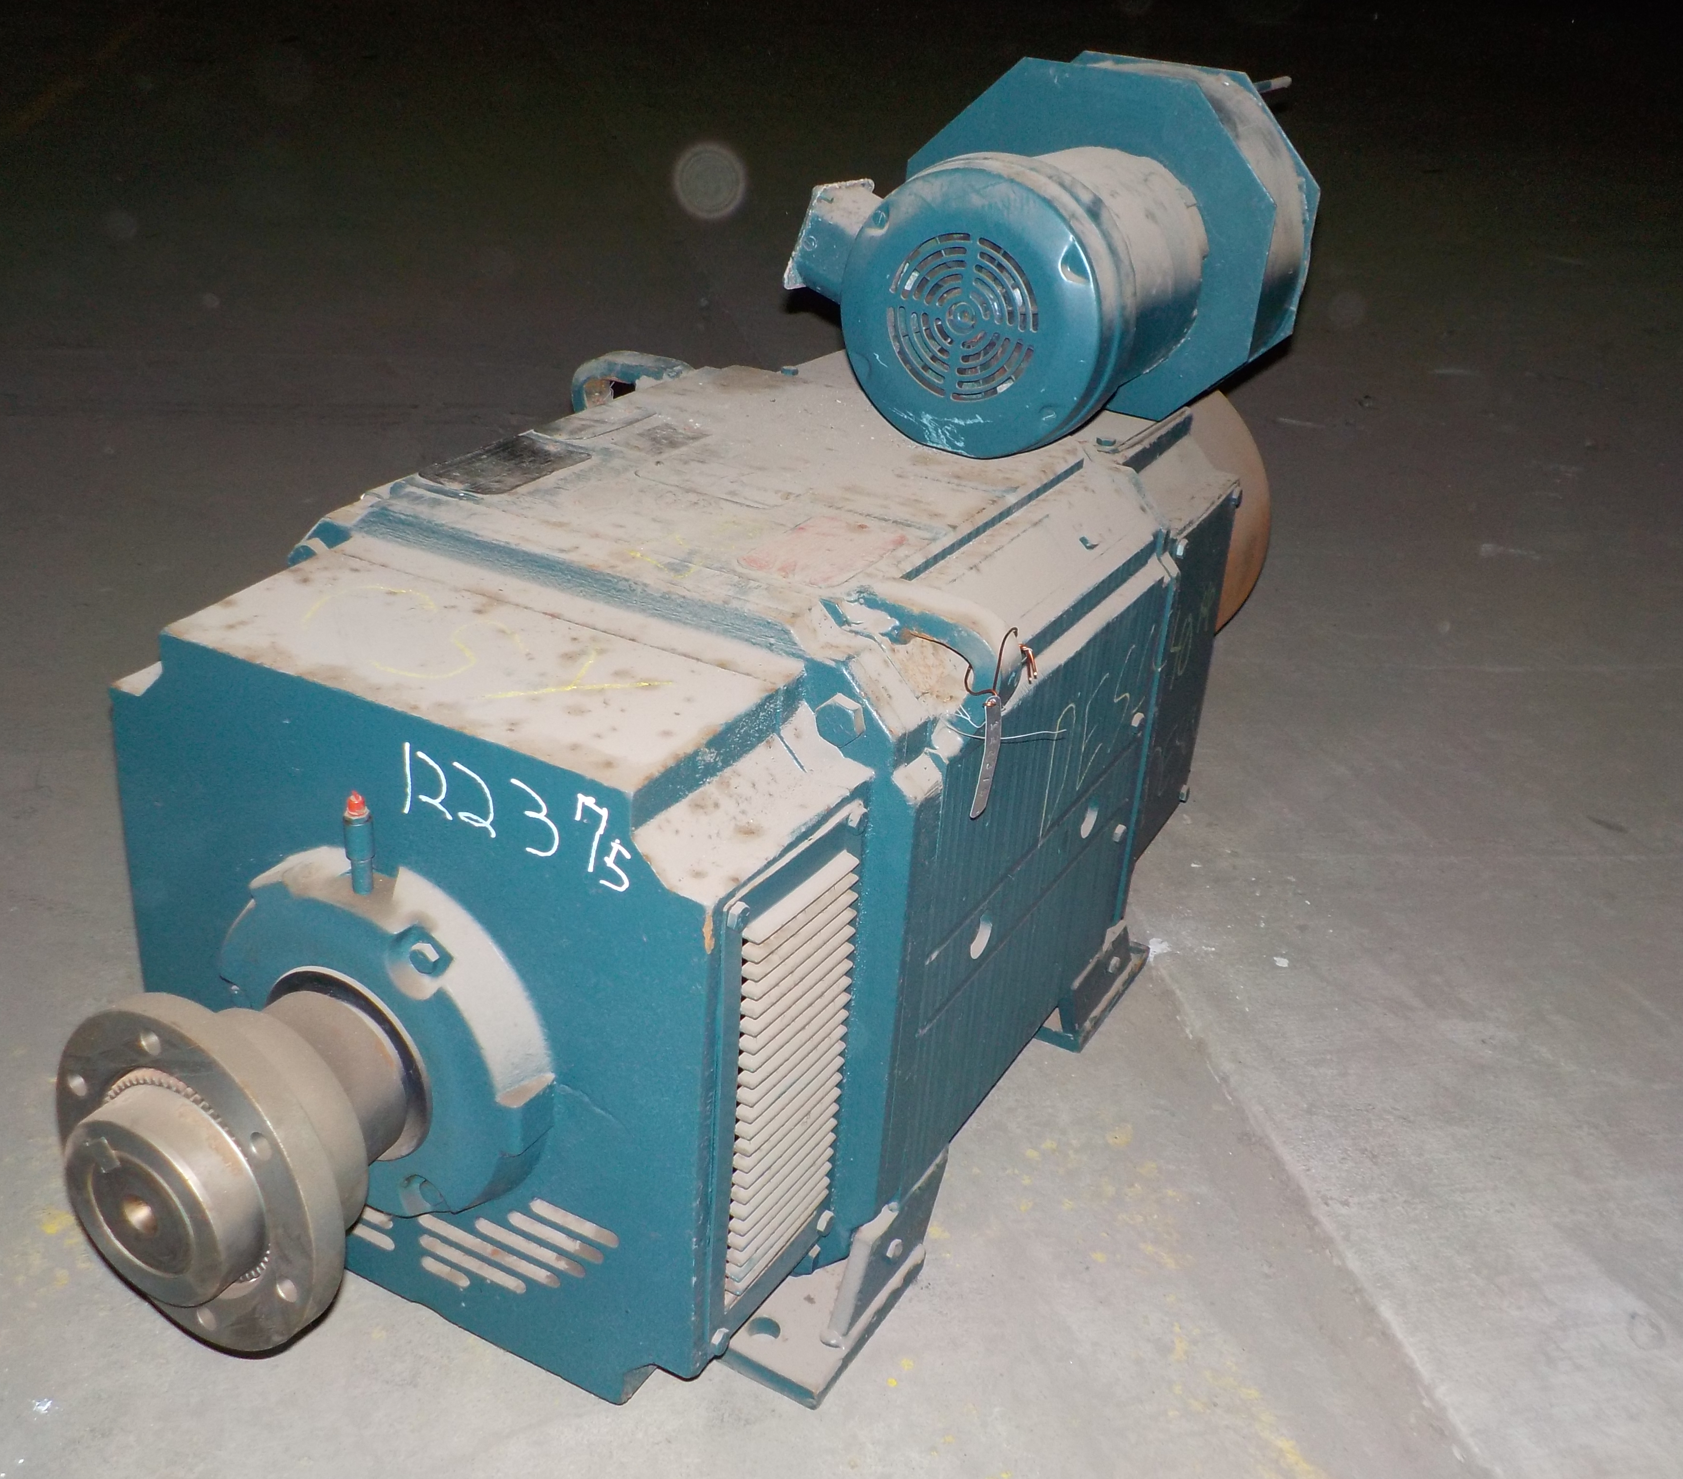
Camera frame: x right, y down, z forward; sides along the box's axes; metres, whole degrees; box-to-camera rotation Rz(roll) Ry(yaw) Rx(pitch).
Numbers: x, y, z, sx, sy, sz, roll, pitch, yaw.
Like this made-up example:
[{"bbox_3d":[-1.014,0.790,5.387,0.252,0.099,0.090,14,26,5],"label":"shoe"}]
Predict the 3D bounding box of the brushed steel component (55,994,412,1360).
[{"bbox_3d":[-0.299,0.203,0.865,0.176,0.176,0.136,17,28,25],"label":"brushed steel component"}]

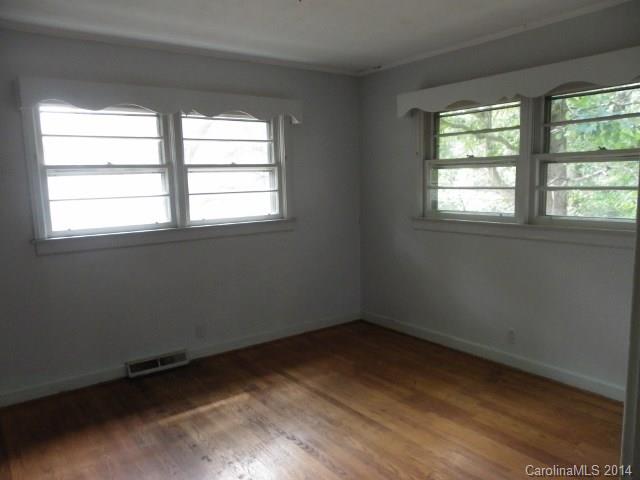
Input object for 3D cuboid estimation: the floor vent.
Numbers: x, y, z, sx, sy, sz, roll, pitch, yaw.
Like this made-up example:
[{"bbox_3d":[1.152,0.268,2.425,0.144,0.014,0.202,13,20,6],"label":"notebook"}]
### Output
[{"bbox_3d":[-1.226,0.942,3.693,0.460,0.118,0.055,-6,9,-36],"label":"floor vent"}]

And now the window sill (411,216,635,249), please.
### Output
[{"bbox_3d":[1.409,-0.060,3.426,0.085,0.107,2.030,-6,9,-36],"label":"window sill"}]

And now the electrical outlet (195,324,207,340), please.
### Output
[{"bbox_3d":[-0.963,0.751,3.890,0.075,0.120,0.012,-6,9,-36],"label":"electrical outlet"}]

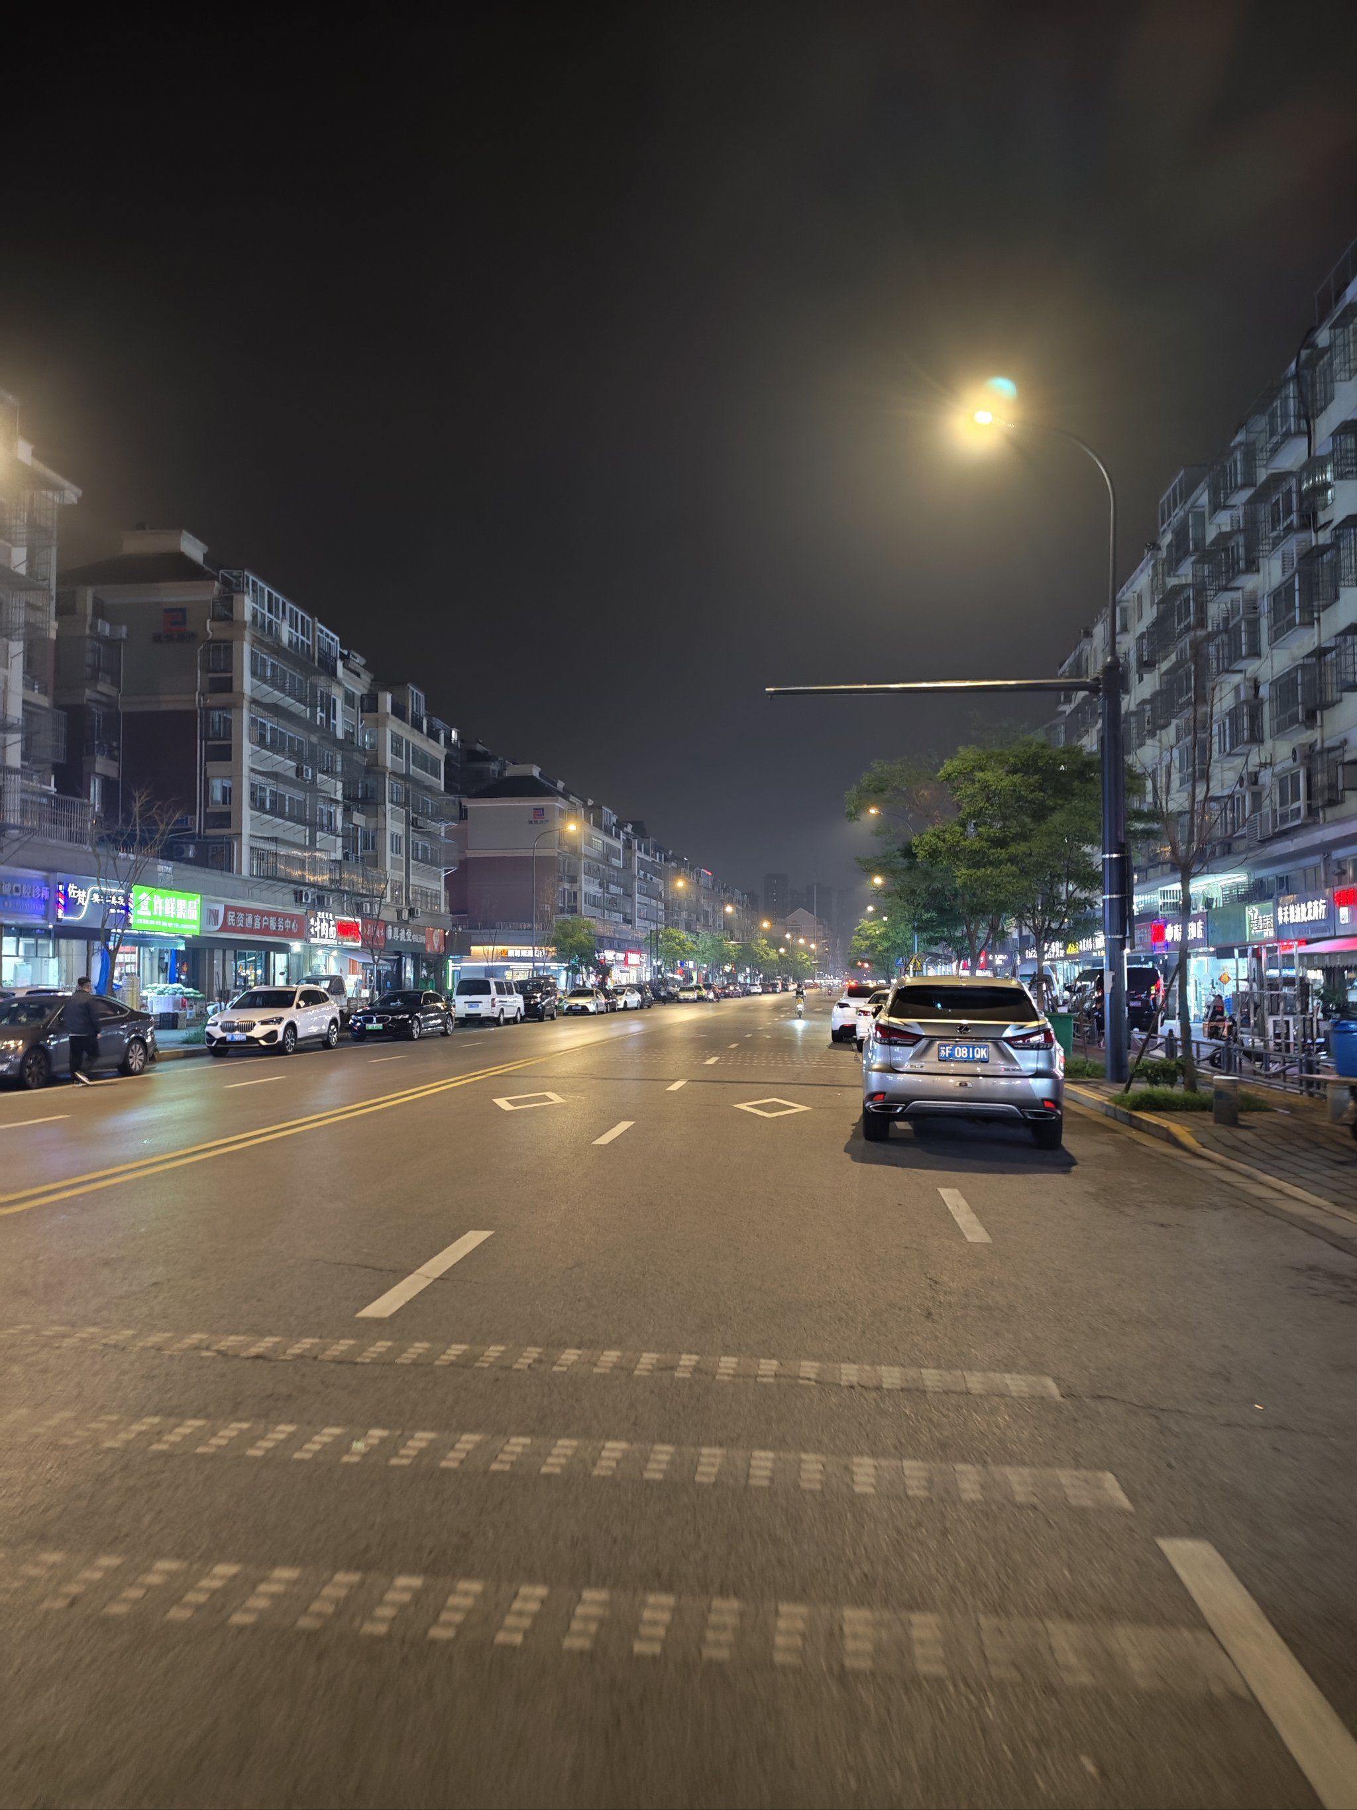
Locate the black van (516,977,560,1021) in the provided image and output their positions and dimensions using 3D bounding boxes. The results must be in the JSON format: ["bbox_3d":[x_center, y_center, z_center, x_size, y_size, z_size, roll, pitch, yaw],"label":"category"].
[{"bbox_3d":[-6.768,4.335,54.800,1.870,1.850,4.750,0,-4,6],"label":"black van"}]

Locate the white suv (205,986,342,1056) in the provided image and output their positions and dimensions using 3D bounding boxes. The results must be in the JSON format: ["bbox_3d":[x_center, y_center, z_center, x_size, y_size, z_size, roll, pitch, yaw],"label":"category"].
[{"bbox_3d":[-9.767,2.754,29.475,1.820,1.610,4.550,0,-4,5],"label":"white suv"}]

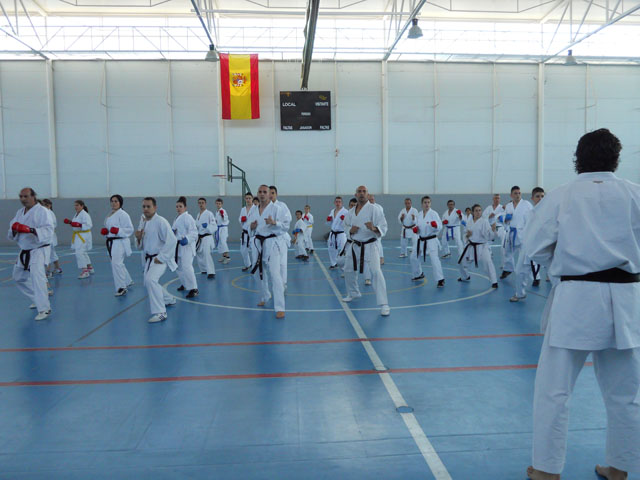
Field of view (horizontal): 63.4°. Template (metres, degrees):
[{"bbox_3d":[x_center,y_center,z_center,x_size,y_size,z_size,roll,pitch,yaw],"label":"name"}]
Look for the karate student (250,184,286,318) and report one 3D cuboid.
[{"bbox_3d":[-0.687,0.111,6.899,0.520,1.671,0.800,0,4,9],"label":"karate student"}]

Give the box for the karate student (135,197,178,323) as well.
[{"bbox_3d":[-2.150,0.204,6.803,0.570,1.532,0.920,0,4,20],"label":"karate student"}]

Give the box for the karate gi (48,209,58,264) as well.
[{"bbox_3d":[-5.858,-0.084,11.248,0.480,1.198,0.480,0,4,8],"label":"karate gi"}]

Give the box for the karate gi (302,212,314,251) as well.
[{"bbox_3d":[-0.351,-0.254,15.815,0.400,1.170,0.440,1,4,22],"label":"karate gi"}]

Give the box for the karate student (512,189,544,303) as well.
[{"bbox_3d":[3.166,0.025,7.750,0.620,1.623,0.800,0,4,20],"label":"karate student"}]

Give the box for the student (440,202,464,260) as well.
[{"bbox_3d":[3.599,-0.309,14.060,0.600,1.524,0.650,1,4,28],"label":"student"}]

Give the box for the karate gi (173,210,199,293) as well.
[{"bbox_3d":[-2.189,0.174,8.425,0.480,1.270,0.540,2,4,33],"label":"karate gi"}]

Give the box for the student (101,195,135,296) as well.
[{"bbox_3d":[-3.443,0.052,8.800,0.520,1.639,0.720,0,4,10],"label":"student"}]

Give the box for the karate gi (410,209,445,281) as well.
[{"bbox_3d":[1.874,0.091,9.025,0.560,1.250,0.620,1,4,25],"label":"karate gi"}]

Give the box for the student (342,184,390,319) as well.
[{"bbox_3d":[0.632,0.092,7.039,0.660,1.651,0.920,0,4,14],"label":"student"}]

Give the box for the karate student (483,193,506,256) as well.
[{"bbox_3d":[4.466,-0.341,13.250,0.620,1.639,0.650,0,4,18],"label":"karate student"}]

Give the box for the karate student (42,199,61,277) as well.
[{"bbox_3d":[-5.857,-0.059,11.250,0.500,1.632,0.600,0,4,8],"label":"karate student"}]

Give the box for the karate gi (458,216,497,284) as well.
[{"bbox_3d":[2.741,0.166,9.013,0.660,1.152,0.700,0,4,20],"label":"karate gi"}]

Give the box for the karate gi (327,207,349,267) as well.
[{"bbox_3d":[0.423,-0.077,11.517,0.550,1.334,0.570,0,4,14],"label":"karate gi"}]

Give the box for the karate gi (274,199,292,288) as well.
[{"bbox_3d":[-0.715,0.040,9.018,0.570,1.452,0.570,0,4,20],"label":"karate gi"}]

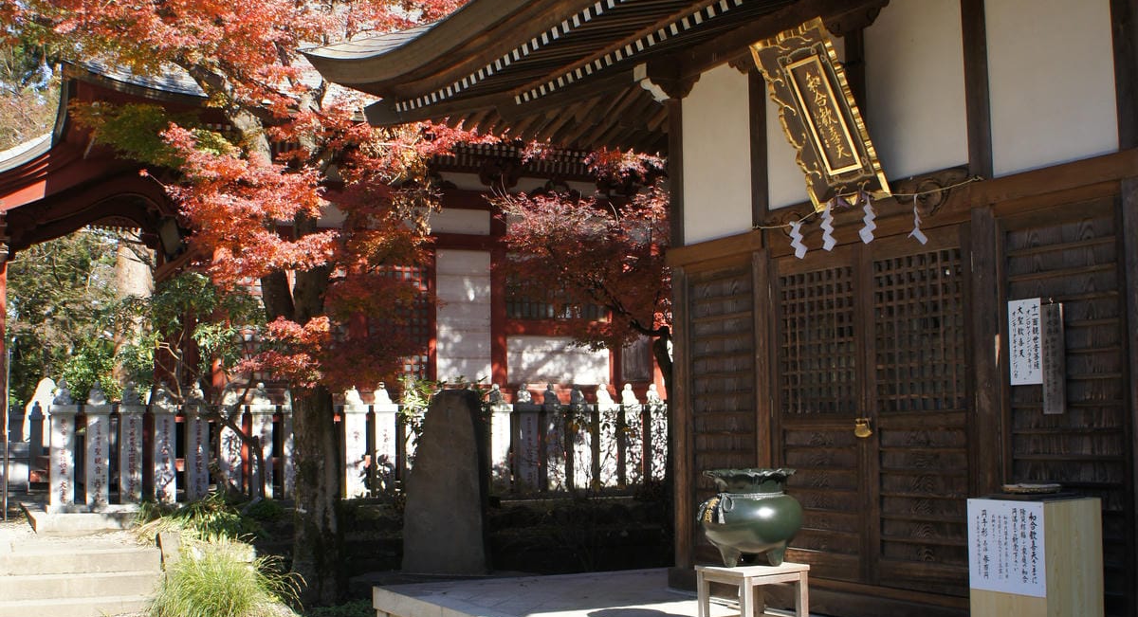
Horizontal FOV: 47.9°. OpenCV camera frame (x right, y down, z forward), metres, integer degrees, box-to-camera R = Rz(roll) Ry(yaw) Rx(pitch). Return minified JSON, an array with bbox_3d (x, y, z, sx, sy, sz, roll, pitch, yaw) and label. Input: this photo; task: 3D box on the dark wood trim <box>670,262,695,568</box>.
[{"bbox_3d":[0.876,0.811,9.587,0.129,2.250,0.200,3,-7,-30],"label":"dark wood trim"}]

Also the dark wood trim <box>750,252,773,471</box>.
[{"bbox_3d":[1.368,0.718,8.737,0.129,2.242,0.188,3,-7,-30],"label":"dark wood trim"}]

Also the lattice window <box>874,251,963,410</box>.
[{"bbox_3d":[2.064,0.136,7.589,0.061,0.953,0.732,3,-7,-30],"label":"lattice window"}]

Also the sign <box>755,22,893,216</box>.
[{"bbox_3d":[1.572,-1.184,7.916,0.099,1.148,0.669,-28,9,-29],"label":"sign"}]

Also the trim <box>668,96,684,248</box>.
[{"bbox_3d":[0.861,-1.029,9.798,0.129,1.160,0.190,3,-7,-30],"label":"trim"}]

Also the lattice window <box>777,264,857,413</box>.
[{"bbox_3d":[1.617,0.217,8.361,0.061,0.953,0.748,3,-7,-30],"label":"lattice window"}]

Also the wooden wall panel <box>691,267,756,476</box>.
[{"bbox_3d":[1.118,0.784,9.189,0.061,2.158,0.790,3,-7,-30],"label":"wooden wall panel"}]

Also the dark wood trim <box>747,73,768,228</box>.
[{"bbox_3d":[1.368,-1.112,8.921,0.129,1.148,0.183,3,-7,-30],"label":"dark wood trim"}]

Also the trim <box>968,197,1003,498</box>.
[{"bbox_3d":[2.348,0.548,7.044,0.129,2.227,0.179,3,-7,-30],"label":"trim"}]

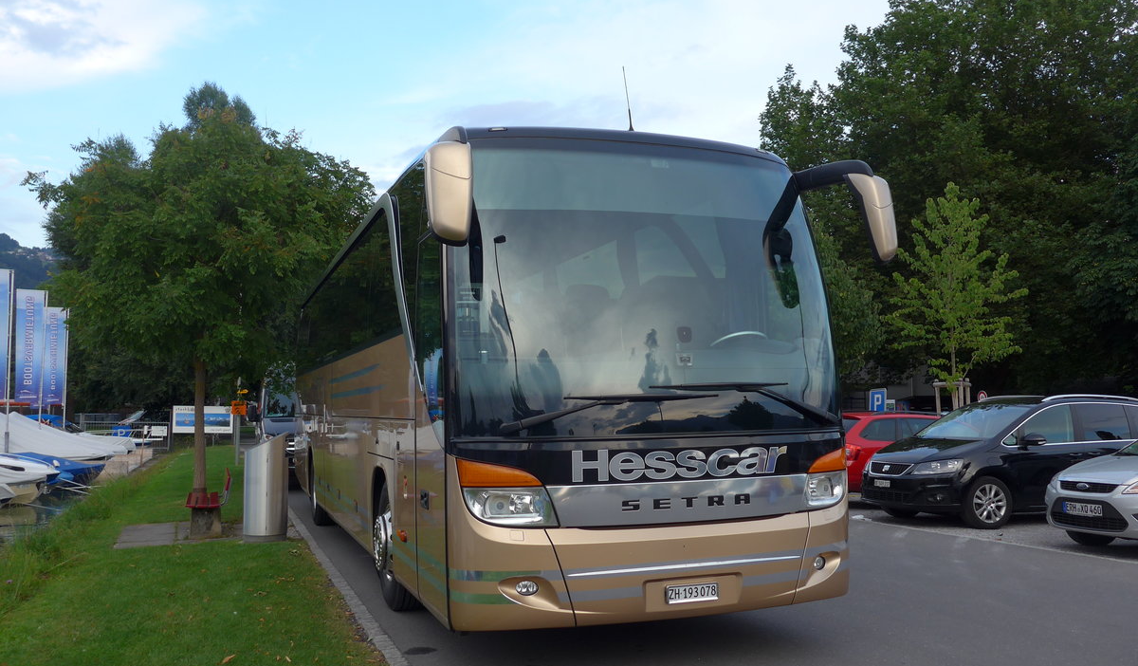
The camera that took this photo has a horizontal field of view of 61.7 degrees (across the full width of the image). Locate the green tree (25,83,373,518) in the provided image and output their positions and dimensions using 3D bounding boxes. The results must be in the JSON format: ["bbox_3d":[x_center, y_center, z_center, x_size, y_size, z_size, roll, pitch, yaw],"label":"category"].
[{"bbox_3d":[-5.353,-0.521,14.039,5.000,6.400,4.800,1,-5,-20],"label":"green tree"}]

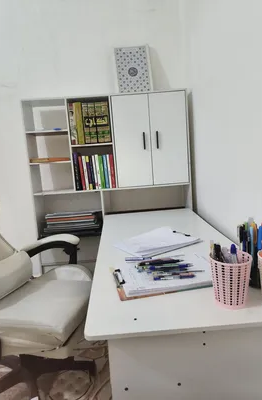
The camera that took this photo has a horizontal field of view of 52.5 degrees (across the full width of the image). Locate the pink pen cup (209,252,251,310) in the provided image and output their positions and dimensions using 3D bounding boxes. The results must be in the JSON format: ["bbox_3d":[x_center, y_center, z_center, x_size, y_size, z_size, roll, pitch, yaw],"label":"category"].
[{"bbox_3d":[0.253,0.202,0.674,0.101,0.120,0.101,-4,9,-2],"label":"pink pen cup"}]

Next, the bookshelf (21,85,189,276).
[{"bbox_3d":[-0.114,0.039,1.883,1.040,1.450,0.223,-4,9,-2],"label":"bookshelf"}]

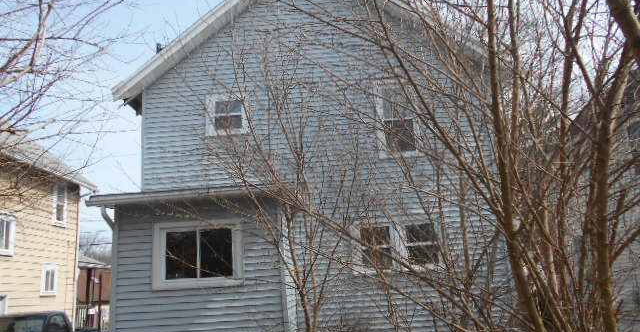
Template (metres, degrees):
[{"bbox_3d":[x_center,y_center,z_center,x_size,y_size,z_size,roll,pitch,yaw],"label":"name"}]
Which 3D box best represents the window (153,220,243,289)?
[{"bbox_3d":[-1.888,1.360,7.454,1.373,1.014,0.120,-4,-12,0],"label":"window"}]

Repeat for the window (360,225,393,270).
[{"bbox_3d":[1.066,1.548,9.124,0.624,0.863,0.110,-4,-12,0],"label":"window"}]

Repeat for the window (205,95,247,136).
[{"bbox_3d":[-1.877,-1.026,9.730,0.822,0.863,0.110,-4,-12,0],"label":"window"}]

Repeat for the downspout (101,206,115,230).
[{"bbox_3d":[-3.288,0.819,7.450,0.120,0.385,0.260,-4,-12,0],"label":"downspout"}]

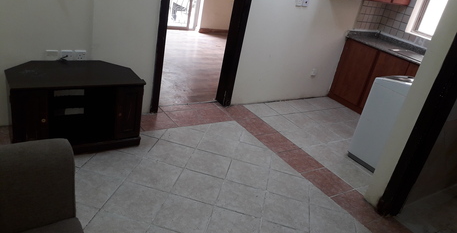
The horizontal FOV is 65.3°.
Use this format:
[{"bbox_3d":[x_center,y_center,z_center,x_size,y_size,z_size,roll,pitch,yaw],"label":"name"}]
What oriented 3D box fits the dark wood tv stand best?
[{"bbox_3d":[-1.189,-0.084,2.775,0.905,0.565,0.500,-6,30,-34],"label":"dark wood tv stand"}]

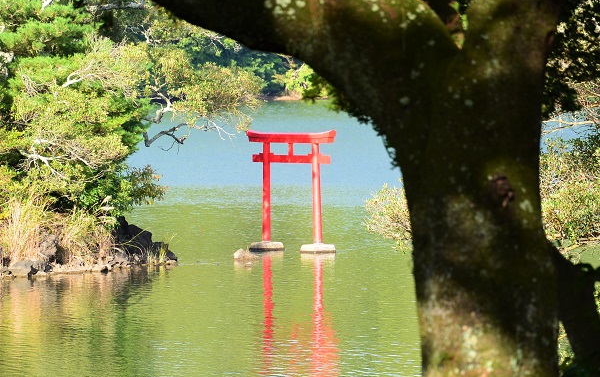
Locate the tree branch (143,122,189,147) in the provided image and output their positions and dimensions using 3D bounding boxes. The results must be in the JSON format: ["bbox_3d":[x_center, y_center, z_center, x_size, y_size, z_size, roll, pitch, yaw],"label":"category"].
[{"bbox_3d":[-2.905,-1.167,107.000,1.000,0.520,0.450,0,2,0],"label":"tree branch"}]

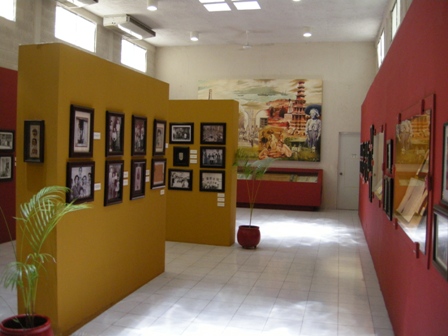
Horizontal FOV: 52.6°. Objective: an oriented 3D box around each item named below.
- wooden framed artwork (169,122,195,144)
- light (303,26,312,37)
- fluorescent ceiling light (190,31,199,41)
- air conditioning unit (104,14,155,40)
[{"bbox_3d":[-0.711,-0.580,7.582,0.409,0.349,0.030,2,3,12],"label":"wooden framed artwork"},{"bbox_3d":[2.008,-3.303,10.911,0.198,0.191,0.198,2,3,14],"label":"light"},{"bbox_3d":[-0.757,-3.410,11.640,0.211,0.191,0.211,1,3,0],"label":"fluorescent ceiling light"},{"bbox_3d":[-2.257,-3.342,10.872,0.710,0.215,1.500,2,3,14],"label":"air conditioning unit"}]

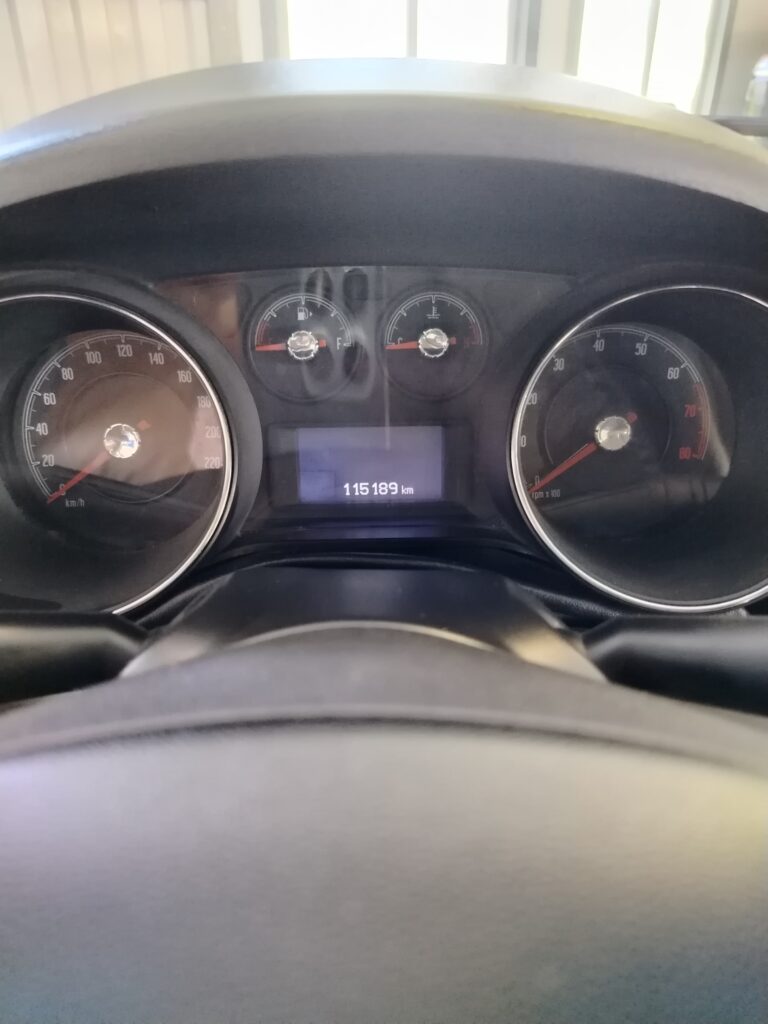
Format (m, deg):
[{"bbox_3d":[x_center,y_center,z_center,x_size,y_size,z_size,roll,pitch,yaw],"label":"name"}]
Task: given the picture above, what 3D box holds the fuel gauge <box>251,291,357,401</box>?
[{"bbox_3d":[-0.034,-0.070,0.298,0.044,0.045,0.013,0,12,0],"label":"fuel gauge"}]

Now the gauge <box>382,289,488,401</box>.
[{"bbox_3d":[0.021,-0.070,0.298,0.044,0.044,0.013,0,12,0],"label":"gauge"}]

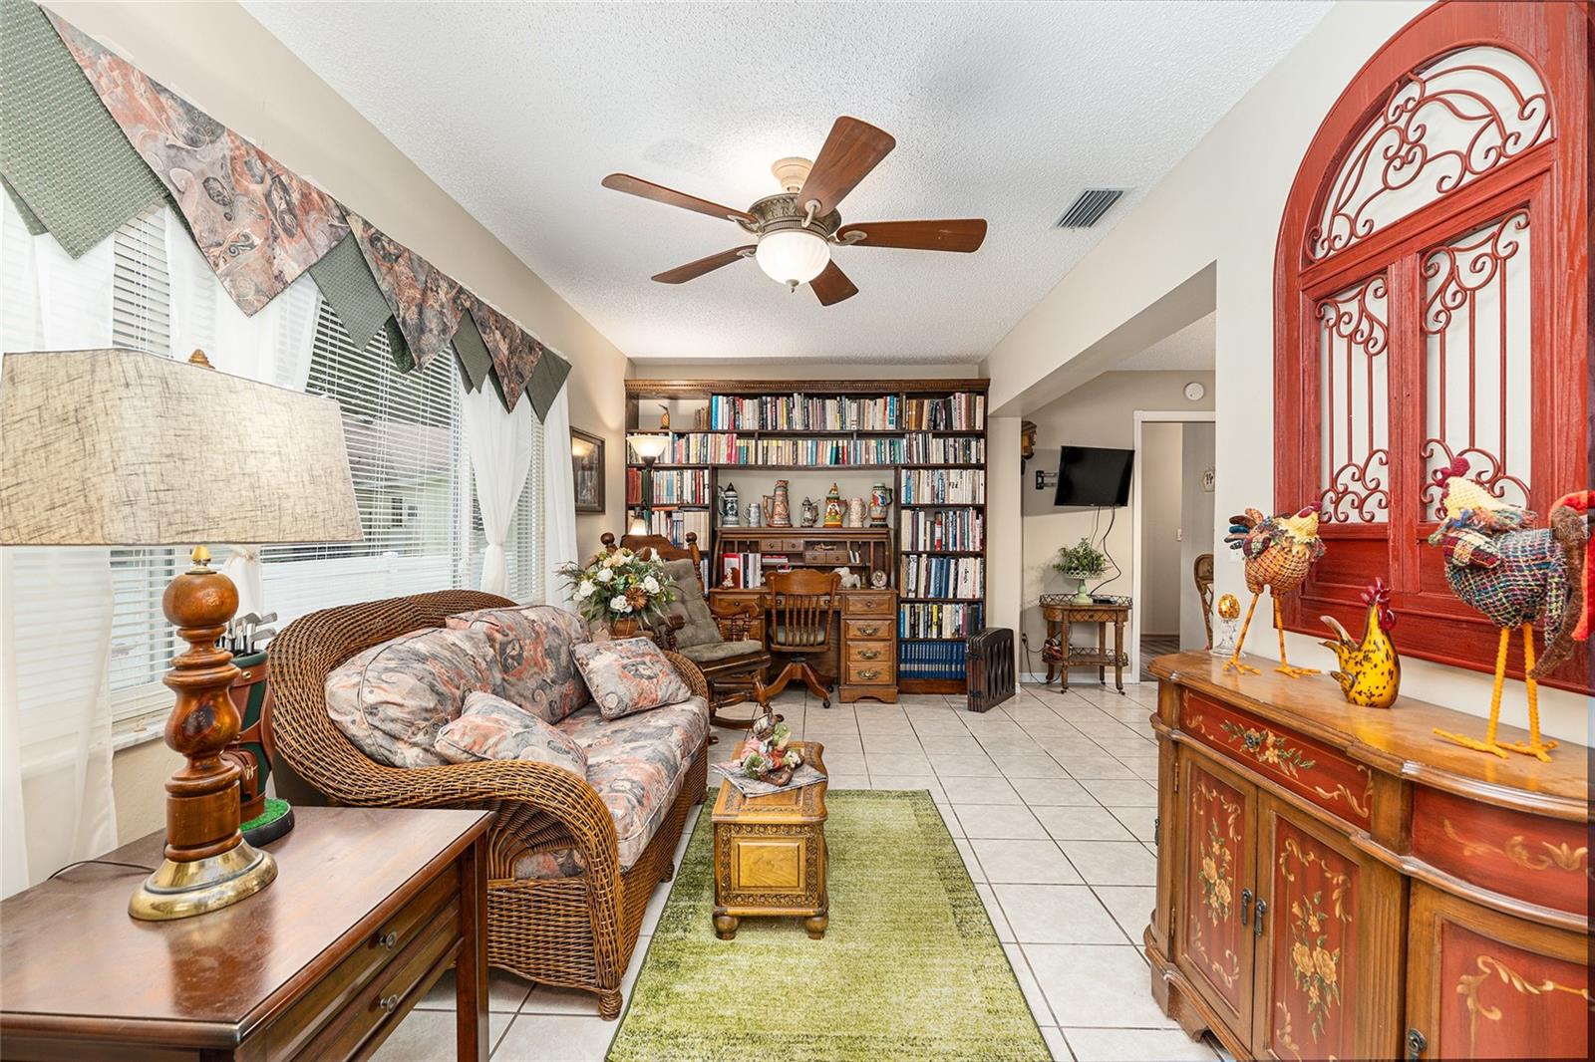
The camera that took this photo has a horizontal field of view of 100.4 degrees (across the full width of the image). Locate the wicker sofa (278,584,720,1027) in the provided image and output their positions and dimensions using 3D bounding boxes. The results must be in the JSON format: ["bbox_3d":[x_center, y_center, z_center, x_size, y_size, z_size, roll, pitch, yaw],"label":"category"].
[{"bbox_3d":[-0.826,0.692,2.290,0.860,0.950,1.480,0,0,2],"label":"wicker sofa"}]

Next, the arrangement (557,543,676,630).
[{"bbox_3d":[-0.904,0.324,3.379,0.560,0.450,0.460,0,0,2],"label":"arrangement"}]

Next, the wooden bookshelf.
[{"bbox_3d":[0.061,0.044,4.970,2.620,2.260,0.320,0,0,2],"label":"wooden bookshelf"}]

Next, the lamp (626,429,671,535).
[{"bbox_3d":[-1.032,0.251,4.599,0.310,1.840,0.310,0,0,2],"label":"lamp"}]

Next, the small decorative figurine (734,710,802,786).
[{"bbox_3d":[-0.094,0.699,2.179,0.210,0.210,0.170,0,0,-16],"label":"small decorative figurine"}]

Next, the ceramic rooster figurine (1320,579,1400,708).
[{"bbox_3d":[1.185,0.232,1.400,0.090,0.255,0.130,0,0,-44],"label":"ceramic rooster figurine"}]

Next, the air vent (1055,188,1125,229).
[{"bbox_3d":[1.165,-1.262,2.632,0.180,0.025,0.320,0,0,2],"label":"air vent"}]

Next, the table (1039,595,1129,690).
[{"bbox_3d":[2.143,0.830,4.949,0.640,0.700,0.380,0,0,2],"label":"table"}]

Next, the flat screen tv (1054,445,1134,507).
[{"bbox_3d":[2.193,-0.388,4.901,0.710,0.425,0.070,0,9,-22],"label":"flat screen tv"}]

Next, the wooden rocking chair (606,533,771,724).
[{"bbox_3d":[-0.627,0.596,4.020,0.920,1.150,0.660,0,0,39],"label":"wooden rocking chair"}]

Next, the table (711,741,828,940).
[{"bbox_3d":[-0.075,0.981,2.203,0.325,0.355,0.660,0,0,2],"label":"table"}]

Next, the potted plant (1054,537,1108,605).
[{"bbox_3d":[2.112,0.294,4.949,0.370,0.490,0.340,0,0,2],"label":"potted plant"}]

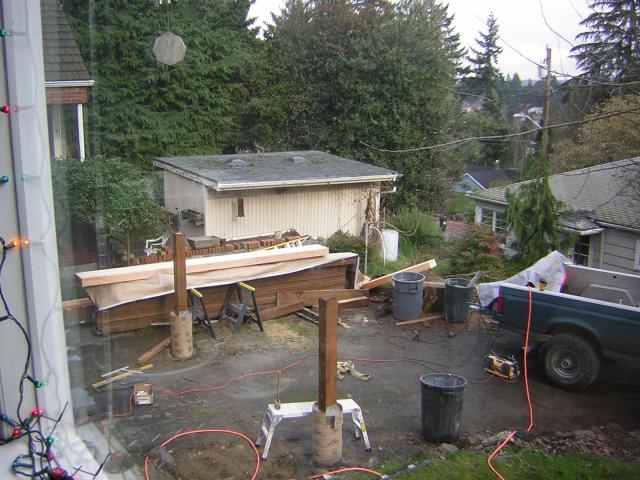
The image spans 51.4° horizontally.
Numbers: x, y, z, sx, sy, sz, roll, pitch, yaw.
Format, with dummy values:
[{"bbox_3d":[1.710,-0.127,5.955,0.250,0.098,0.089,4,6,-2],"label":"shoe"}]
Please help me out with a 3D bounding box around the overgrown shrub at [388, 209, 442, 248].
[{"bbox_3d":[2.840,-0.300,20.000,1.700,1.269,1.600,2,11,8],"label":"overgrown shrub"}]

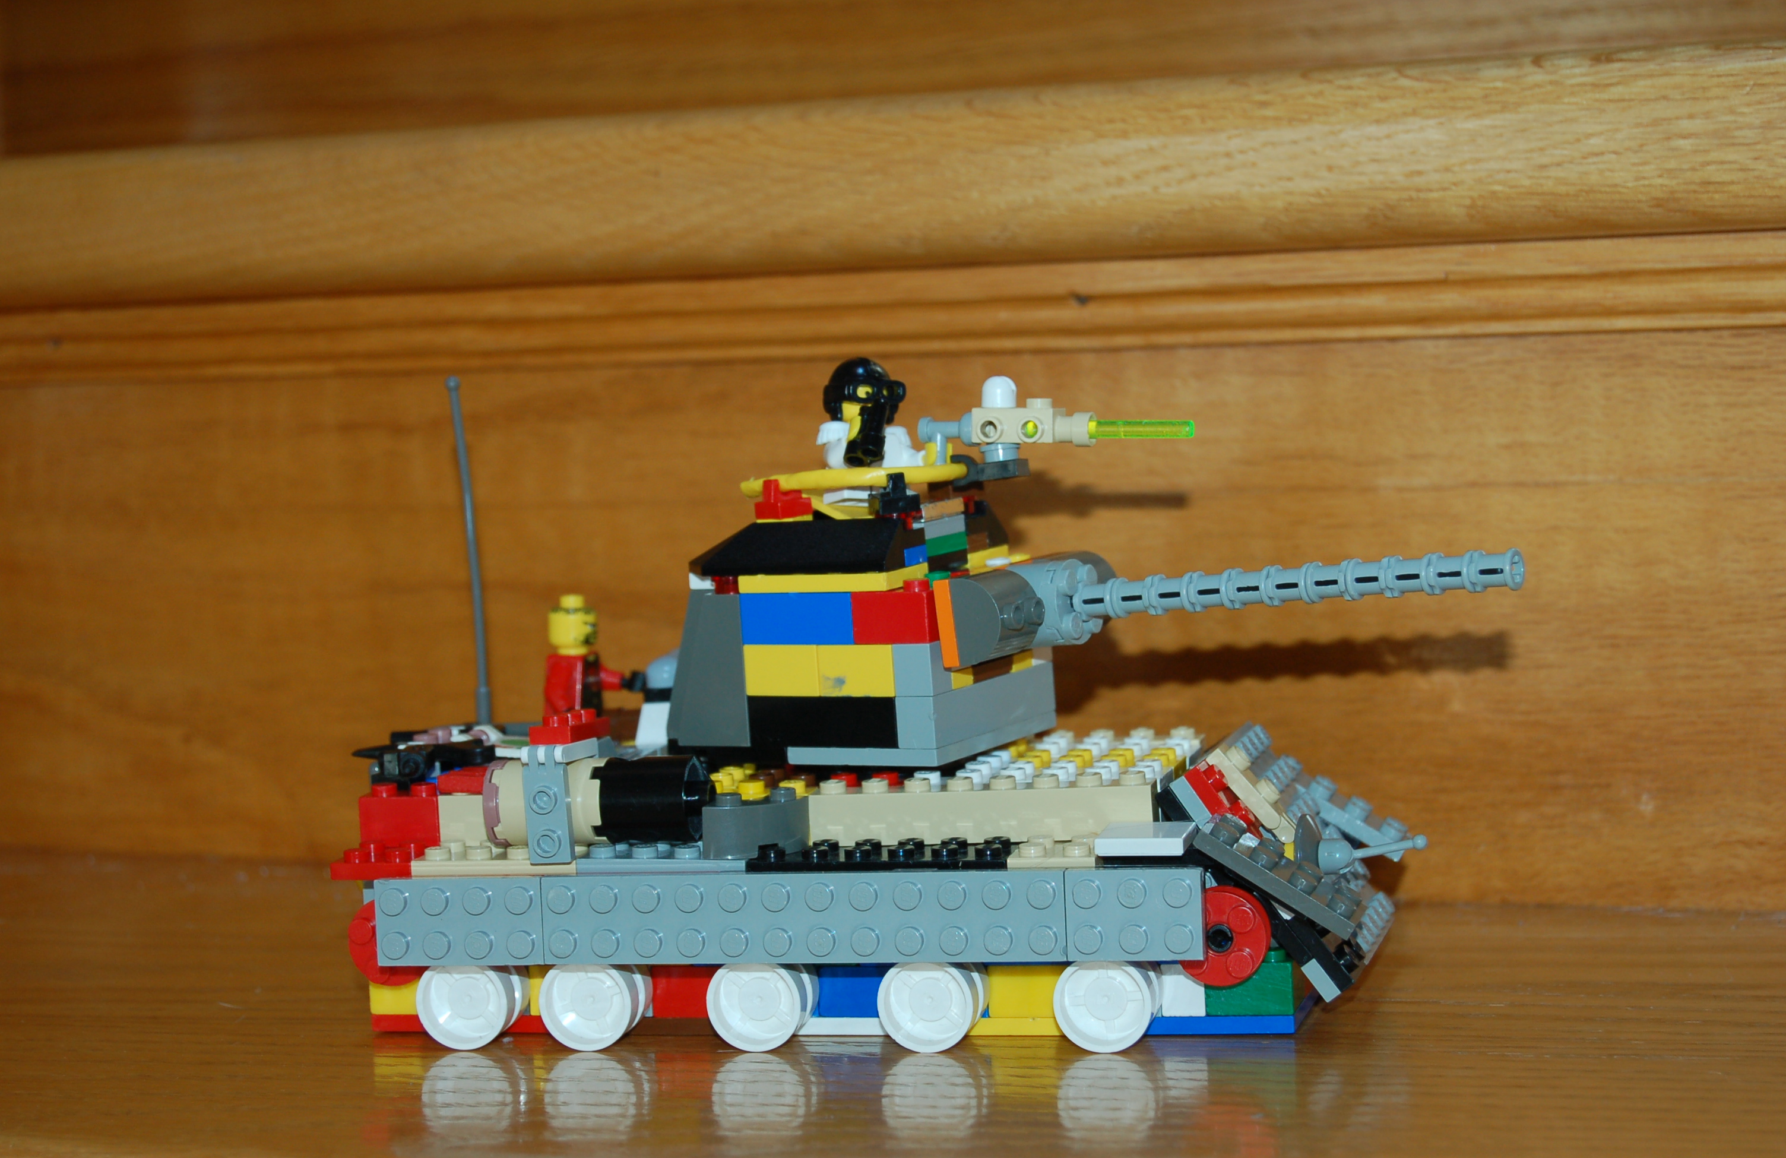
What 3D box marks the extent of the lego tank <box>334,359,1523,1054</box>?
[{"bbox_3d":[0.011,0.018,0.731,0.221,0.122,0.106,-2,6,14],"label":"lego tank"}]

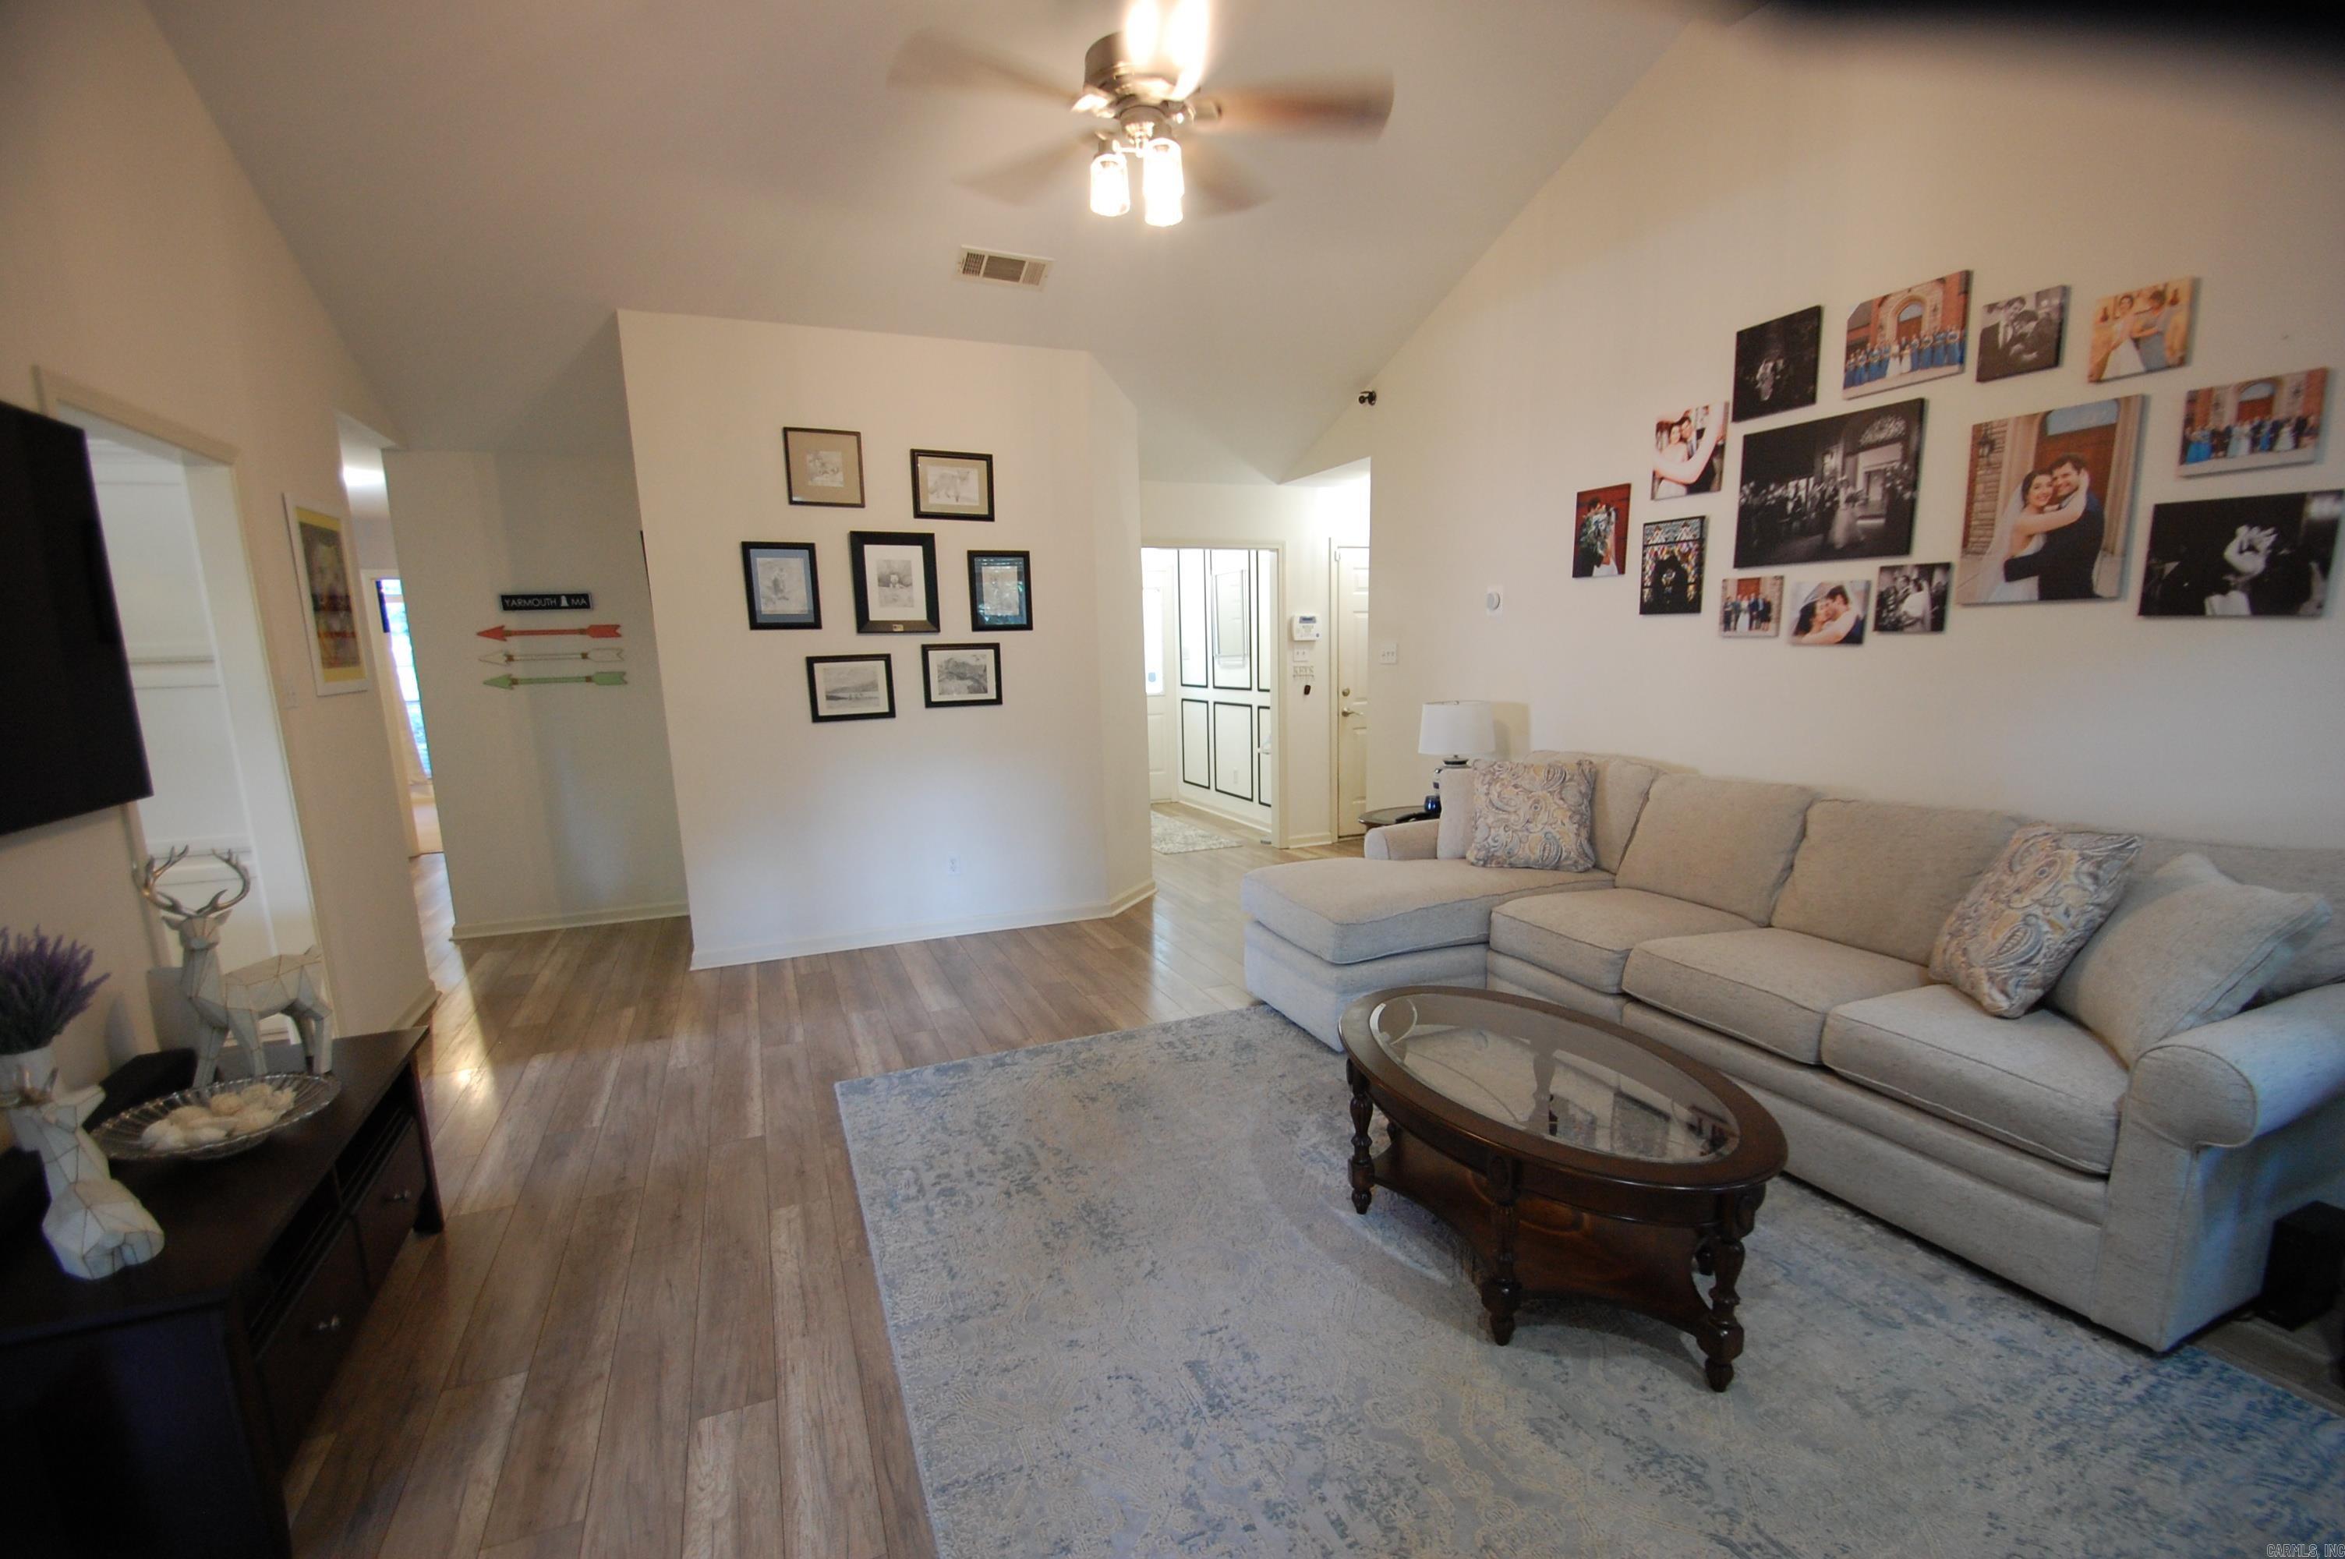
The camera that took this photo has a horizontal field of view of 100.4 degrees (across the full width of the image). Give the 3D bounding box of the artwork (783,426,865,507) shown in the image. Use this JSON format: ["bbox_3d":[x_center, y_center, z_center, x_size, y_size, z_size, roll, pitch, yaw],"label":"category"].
[{"bbox_3d":[-1.596,-1.427,4.493,0.330,0.337,0.022,-5,10,-20],"label":"artwork"}]

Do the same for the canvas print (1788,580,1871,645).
[{"bbox_3d":[2.237,-0.563,3.316,0.025,0.210,0.252,-6,10,-23],"label":"canvas print"}]

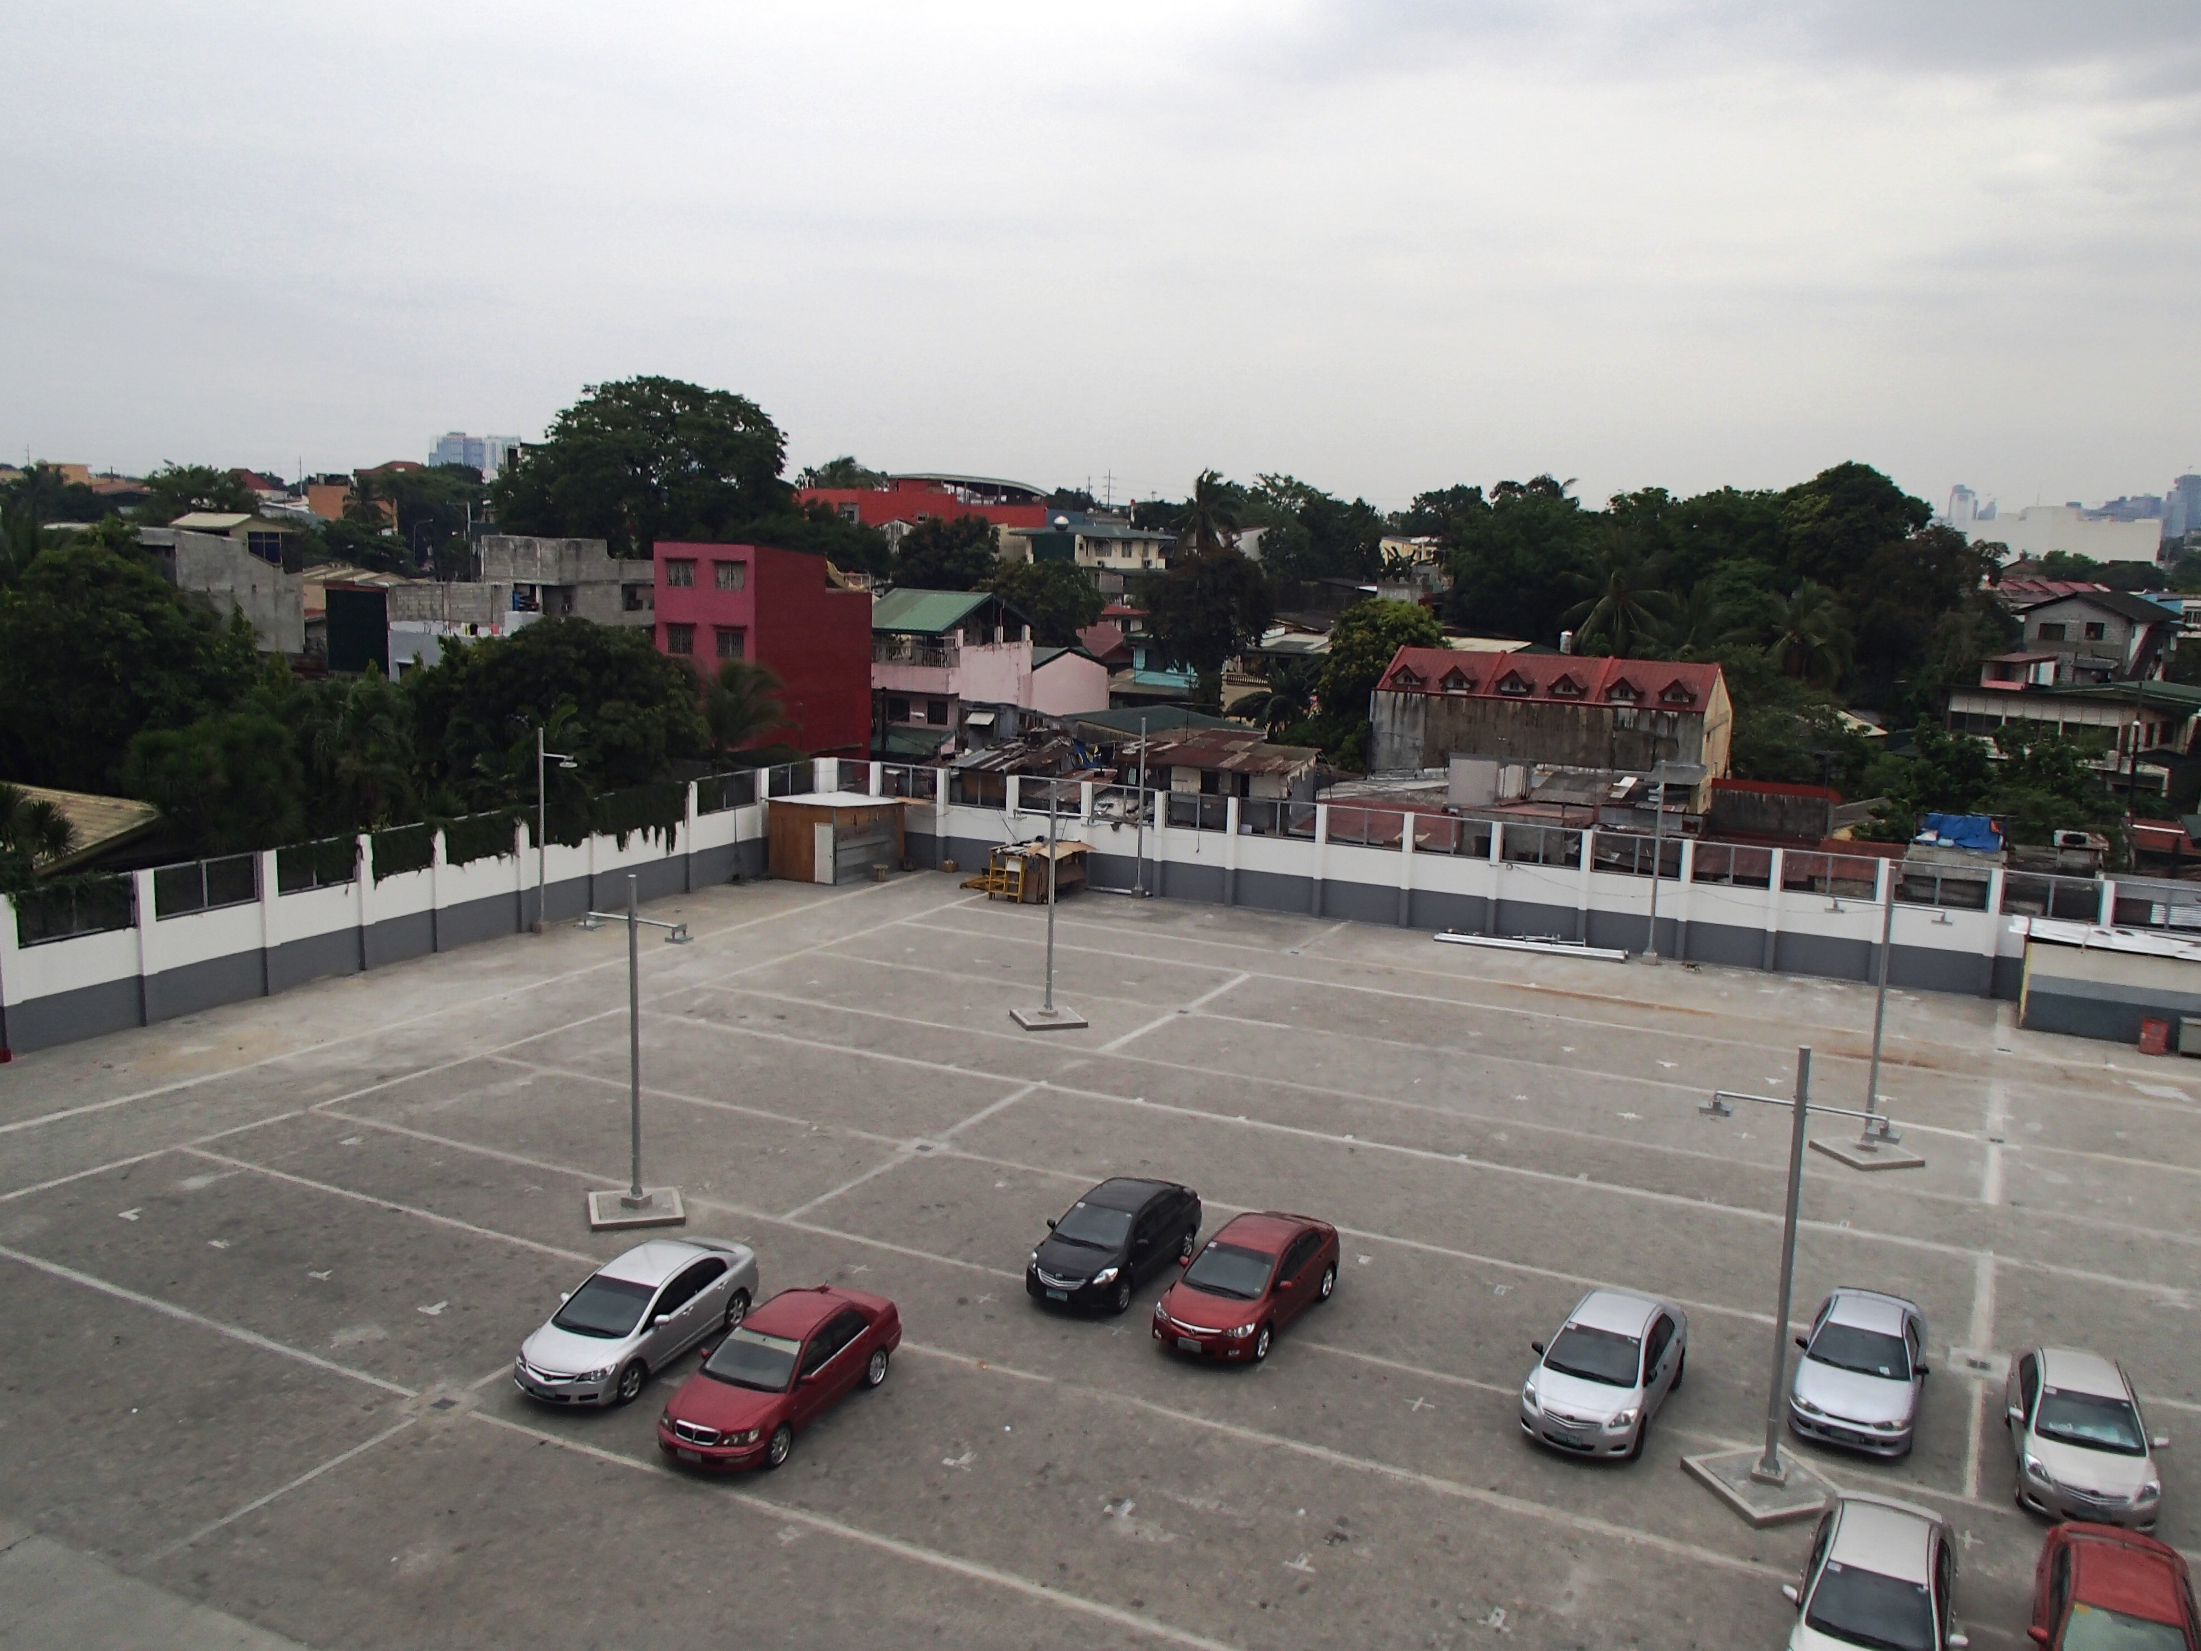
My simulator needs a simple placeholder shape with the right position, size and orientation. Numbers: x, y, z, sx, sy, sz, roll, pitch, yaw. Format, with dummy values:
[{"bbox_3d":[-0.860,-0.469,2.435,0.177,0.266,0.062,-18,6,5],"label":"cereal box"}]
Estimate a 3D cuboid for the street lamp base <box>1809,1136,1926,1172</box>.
[{"bbox_3d":[16.726,7.161,38.844,1.570,0.170,1.570,-2,9,-18],"label":"street lamp base"}]

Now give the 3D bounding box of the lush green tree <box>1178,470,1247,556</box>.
[{"bbox_3d":[7.859,-16.466,128.760,4.920,18.330,5.200,2,9,3],"label":"lush green tree"}]

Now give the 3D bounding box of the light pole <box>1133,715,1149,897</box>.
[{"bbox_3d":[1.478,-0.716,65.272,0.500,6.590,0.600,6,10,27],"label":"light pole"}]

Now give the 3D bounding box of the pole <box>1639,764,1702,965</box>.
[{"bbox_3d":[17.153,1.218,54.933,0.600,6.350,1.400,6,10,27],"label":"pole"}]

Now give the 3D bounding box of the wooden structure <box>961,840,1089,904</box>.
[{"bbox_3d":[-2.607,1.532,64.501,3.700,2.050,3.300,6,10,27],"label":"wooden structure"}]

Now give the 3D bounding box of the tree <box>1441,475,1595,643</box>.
[{"bbox_3d":[29.979,-16.555,128.000,11.000,16.700,11.000,6,10,27],"label":"tree"}]

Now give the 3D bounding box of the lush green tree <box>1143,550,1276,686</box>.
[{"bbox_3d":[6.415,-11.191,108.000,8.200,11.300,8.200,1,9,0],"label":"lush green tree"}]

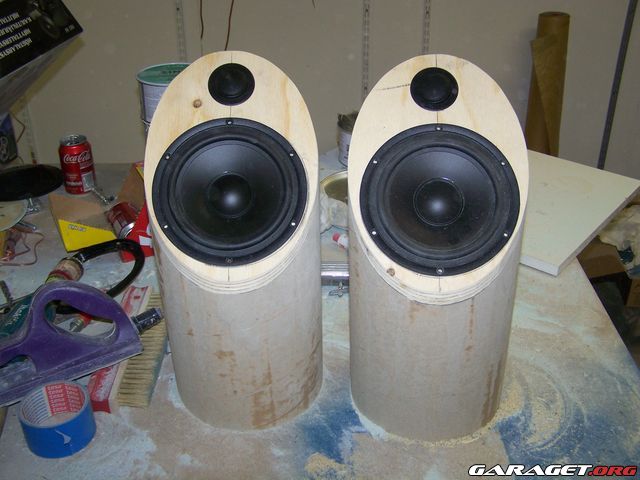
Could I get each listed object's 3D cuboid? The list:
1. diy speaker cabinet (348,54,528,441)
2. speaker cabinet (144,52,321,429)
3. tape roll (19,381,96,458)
[{"bbox_3d":[0.136,0.017,0.846,0.203,0.425,0.203,1,30,4],"label":"diy speaker cabinet"},{"bbox_3d":[-0.101,0.006,0.873,0.203,0.427,0.203,-2,30,-1],"label":"speaker cabinet"},{"bbox_3d":[-0.327,0.225,0.880,0.085,0.050,0.085,-1,30,1],"label":"tape roll"}]

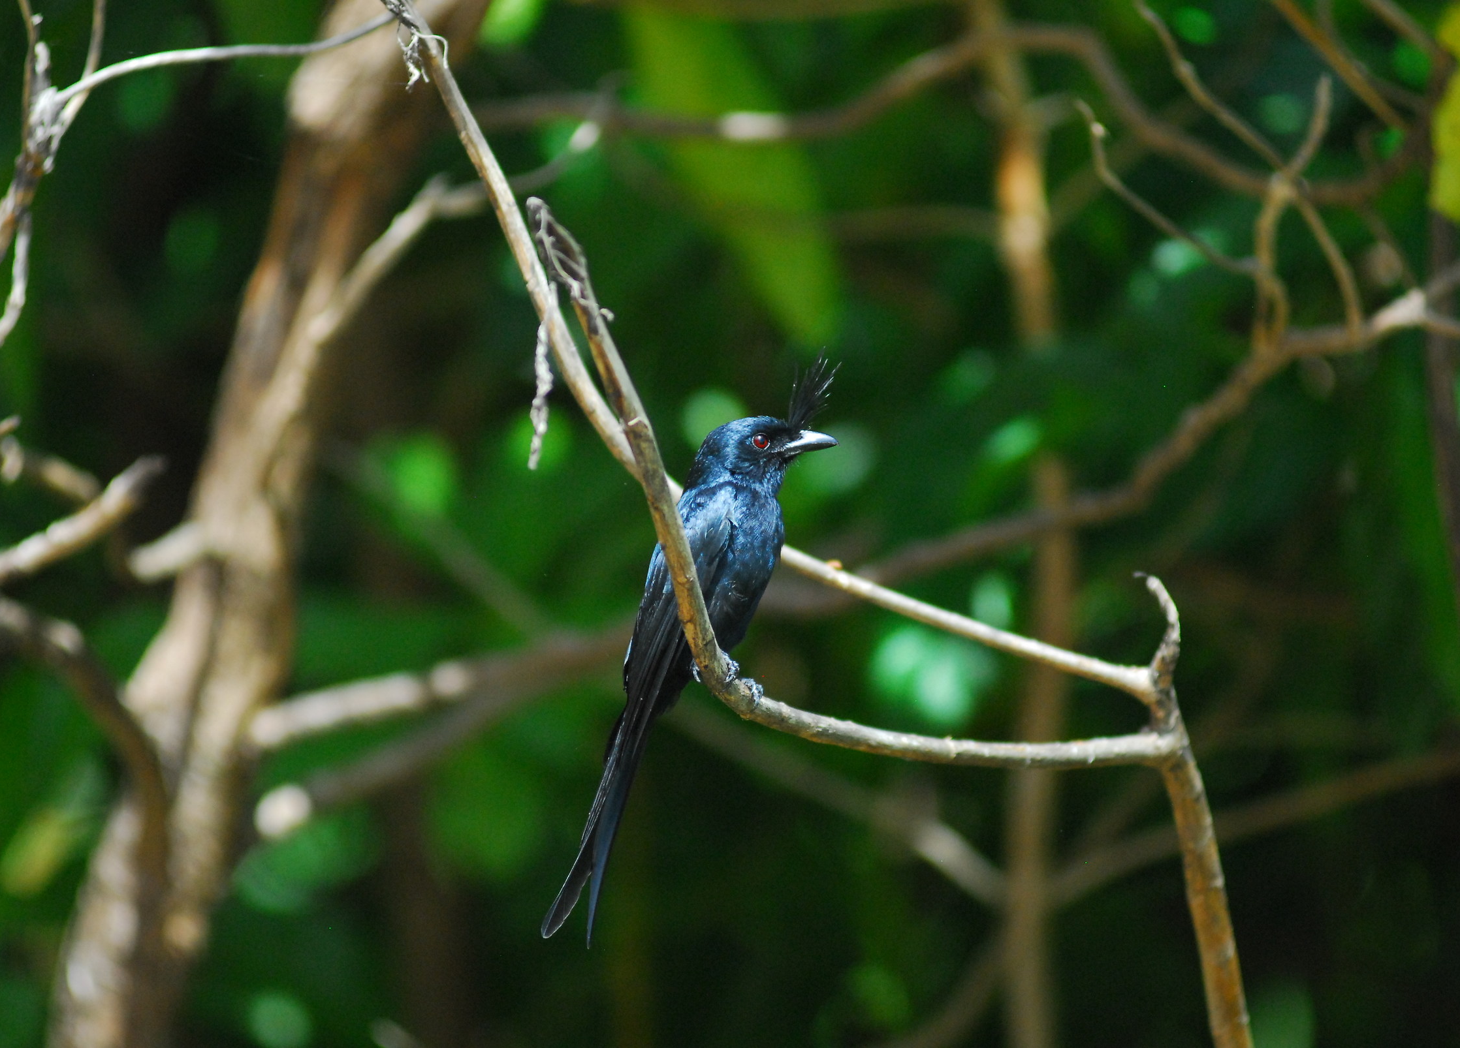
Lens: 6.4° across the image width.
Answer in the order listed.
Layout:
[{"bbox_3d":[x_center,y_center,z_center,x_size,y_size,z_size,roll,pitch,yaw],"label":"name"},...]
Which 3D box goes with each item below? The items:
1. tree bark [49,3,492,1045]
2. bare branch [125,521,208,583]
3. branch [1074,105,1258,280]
[{"bbox_3d":[-0.236,0.000,6.650,0.097,0.570,0.090,15,0,0],"label":"tree bark"},{"bbox_3d":[-0.284,0.014,6.600,0.046,0.018,0.020,-25,0,0],"label":"bare branch"},{"bbox_3d":[0.201,-0.151,6.100,0.118,0.030,0.030,43,0,0],"label":"branch"}]

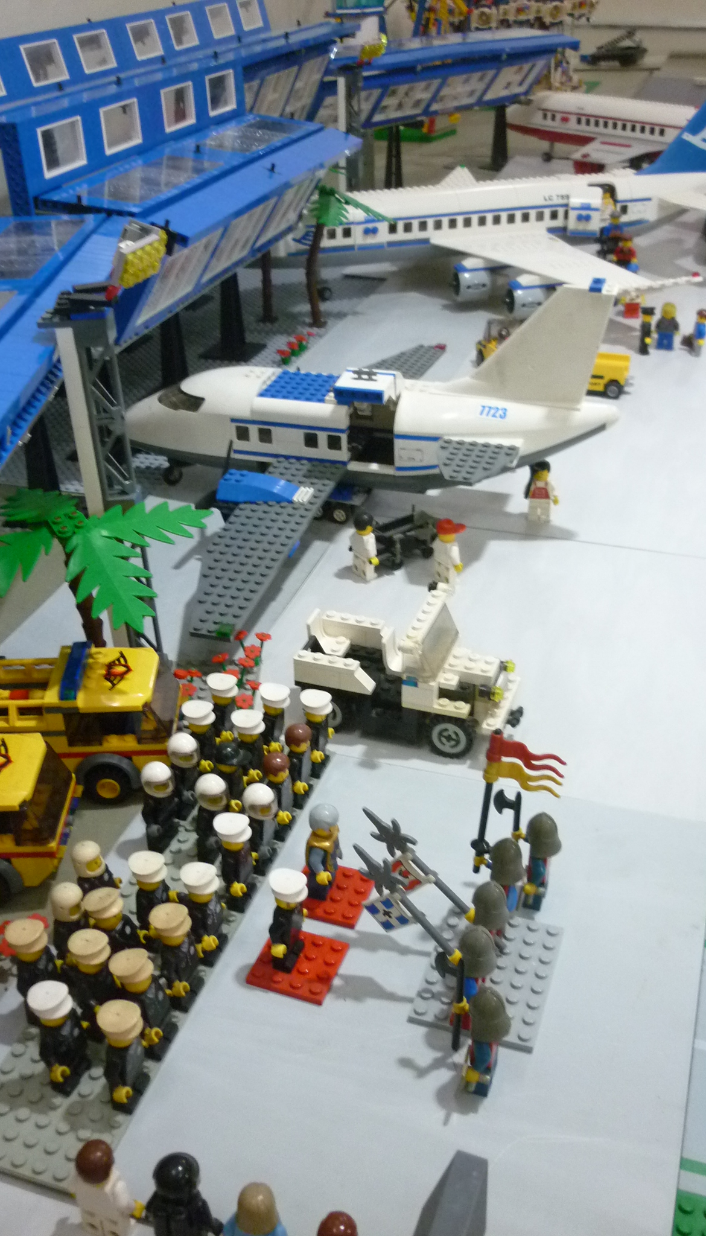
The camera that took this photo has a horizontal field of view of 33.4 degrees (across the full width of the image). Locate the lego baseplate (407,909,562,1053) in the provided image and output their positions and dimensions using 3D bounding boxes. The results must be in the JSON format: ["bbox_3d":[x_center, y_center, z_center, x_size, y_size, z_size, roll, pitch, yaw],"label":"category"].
[{"bbox_3d":[0.054,0.140,0.466,0.048,0.005,0.064,10,33,17],"label":"lego baseplate"}]

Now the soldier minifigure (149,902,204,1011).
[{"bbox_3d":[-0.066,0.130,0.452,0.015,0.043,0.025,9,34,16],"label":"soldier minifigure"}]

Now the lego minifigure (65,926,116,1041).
[{"bbox_3d":[-0.094,0.136,0.438,0.018,0.043,0.025,10,33,15],"label":"lego minifigure"}]

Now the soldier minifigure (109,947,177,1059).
[{"bbox_3d":[-0.075,0.140,0.432,0.018,0.043,0.024,10,33,16],"label":"soldier minifigure"}]

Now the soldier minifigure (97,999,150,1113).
[{"bbox_3d":[-0.079,0.152,0.412,0.016,0.043,0.024,10,33,16],"label":"soldier minifigure"}]

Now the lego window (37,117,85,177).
[{"bbox_3d":[-0.205,-0.328,0.822,0.008,0.032,0.057,9,33,17],"label":"lego window"}]

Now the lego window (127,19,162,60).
[{"bbox_3d":[-0.199,-0.546,1.115,0.008,0.032,0.048,-4,28,28],"label":"lego window"}]

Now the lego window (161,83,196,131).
[{"bbox_3d":[-0.146,-0.421,0.971,0.008,0.032,0.057,9,33,17],"label":"lego window"}]

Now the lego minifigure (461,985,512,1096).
[{"bbox_3d":[0.046,0.148,0.416,0.016,0.043,0.026,9,33,17],"label":"lego minifigure"}]

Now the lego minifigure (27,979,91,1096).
[{"bbox_3d":[-0.103,0.148,0.418,0.018,0.043,0.025,10,33,15],"label":"lego minifigure"}]

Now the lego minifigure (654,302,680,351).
[{"bbox_3d":[0.289,-0.269,1.083,0.024,0.043,0.013,9,33,17],"label":"lego minifigure"}]

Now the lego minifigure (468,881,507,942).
[{"bbox_3d":[0.052,0.121,0.461,0.019,0.044,0.025,10,33,16],"label":"lego minifigure"}]

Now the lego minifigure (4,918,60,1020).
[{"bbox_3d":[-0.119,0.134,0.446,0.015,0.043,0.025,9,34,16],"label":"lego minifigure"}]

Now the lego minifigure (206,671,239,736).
[{"bbox_3d":[-0.062,0.047,0.581,0.015,0.043,0.025,9,33,17],"label":"lego minifigure"}]

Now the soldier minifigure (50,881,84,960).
[{"bbox_3d":[-0.109,0.121,0.465,0.016,0.042,0.024,10,33,16],"label":"soldier minifigure"}]

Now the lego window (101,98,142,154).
[{"bbox_3d":[-0.183,-0.383,0.918,0.009,0.033,0.058,10,33,16],"label":"lego window"}]

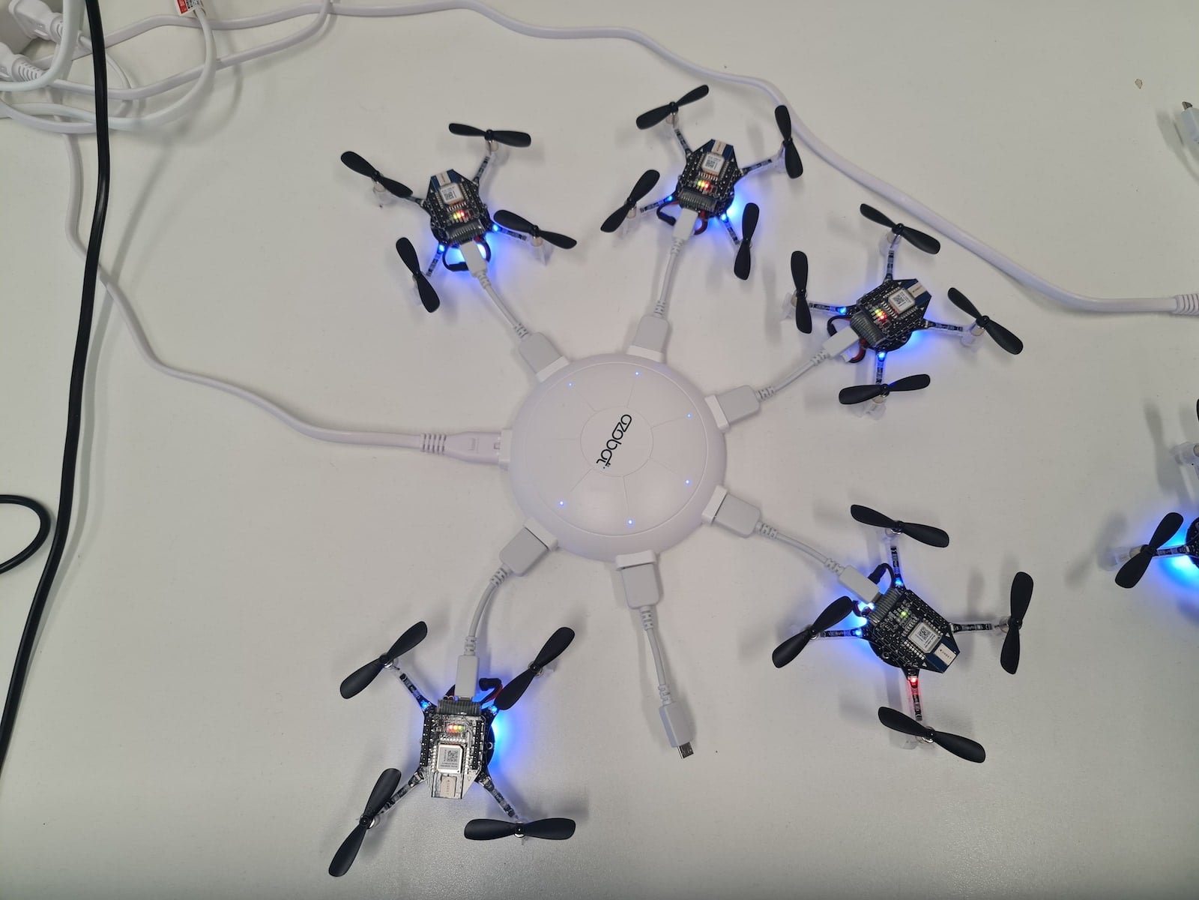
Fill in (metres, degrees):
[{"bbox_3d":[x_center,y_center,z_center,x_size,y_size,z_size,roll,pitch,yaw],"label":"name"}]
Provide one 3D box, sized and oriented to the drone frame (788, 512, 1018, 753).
[{"bbox_3d":[0.140,0.083,0.397,0.104,0.030,0.104,41,76,12],"label":"drone frame"}]

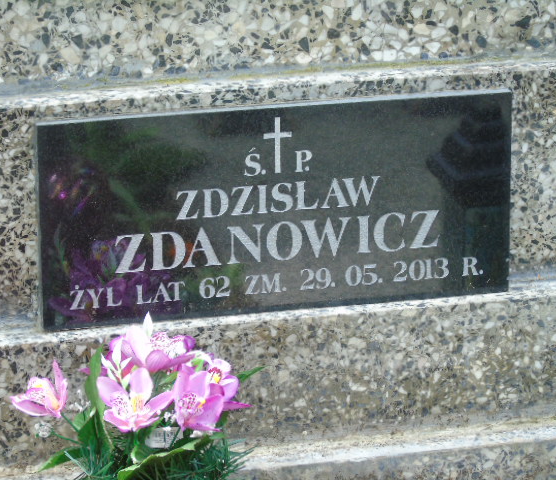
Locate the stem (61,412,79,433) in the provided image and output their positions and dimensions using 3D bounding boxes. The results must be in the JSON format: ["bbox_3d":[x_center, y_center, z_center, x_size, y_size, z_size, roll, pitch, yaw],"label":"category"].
[{"bbox_3d":[-0.178,0.156,2.250,0.003,0.024,0.003,-44,9,0],"label":"stem"}]

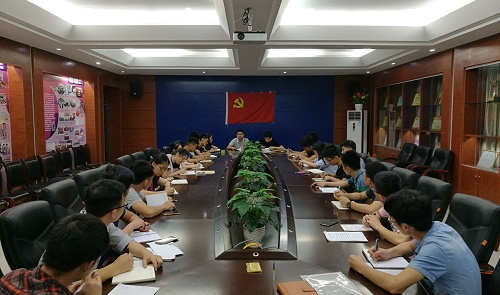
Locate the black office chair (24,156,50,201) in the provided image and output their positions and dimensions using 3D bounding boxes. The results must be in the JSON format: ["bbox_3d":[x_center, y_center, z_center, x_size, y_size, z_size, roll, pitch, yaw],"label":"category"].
[{"bbox_3d":[-3.327,0.626,6.349,0.580,0.910,0.570,0,4,0],"label":"black office chair"}]

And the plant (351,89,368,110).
[{"bbox_3d":[3.073,-1.327,10.965,0.420,0.560,0.420,4,6,44],"label":"plant"}]

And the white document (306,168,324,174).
[{"bbox_3d":[0.975,0.356,5.797,0.290,0.020,0.240,0,4,0],"label":"white document"}]

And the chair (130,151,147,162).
[{"bbox_3d":[-1.291,0.614,5.634,0.650,1.060,0.620,0,5,-1],"label":"chair"}]

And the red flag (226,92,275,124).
[{"bbox_3d":[0.021,-1.160,11.545,1.440,0.960,0.040,0,5,-1],"label":"red flag"}]

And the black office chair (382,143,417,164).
[{"bbox_3d":[3.135,0.445,8.169,0.640,1.000,0.600,-1,4,-10],"label":"black office chair"}]

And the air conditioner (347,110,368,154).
[{"bbox_3d":[3.023,-0.191,11.056,0.500,1.720,0.320,4,6,44],"label":"air conditioner"}]

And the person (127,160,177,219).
[{"bbox_3d":[-0.995,0.703,3.487,0.720,1.180,0.550,-1,4,-12],"label":"person"}]

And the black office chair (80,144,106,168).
[{"bbox_3d":[-3.437,0.467,8.493,0.580,0.910,0.570,0,4,0],"label":"black office chair"}]

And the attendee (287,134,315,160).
[{"bbox_3d":[1.068,0.398,7.455,0.720,1.200,0.520,0,4,0],"label":"attendee"}]

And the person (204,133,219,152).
[{"bbox_3d":[-0.914,0.312,8.192,0.750,1.180,0.500,0,5,2],"label":"person"}]

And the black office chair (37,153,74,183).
[{"bbox_3d":[-3.350,0.585,6.898,0.580,0.910,0.570,0,4,0],"label":"black office chair"}]

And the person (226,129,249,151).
[{"bbox_3d":[-0.282,0.225,8.894,0.560,1.240,0.800,0,5,-1],"label":"person"}]

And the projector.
[{"bbox_3d":[-0.002,-1.220,4.341,0.370,0.125,0.290,0,4,0],"label":"projector"}]

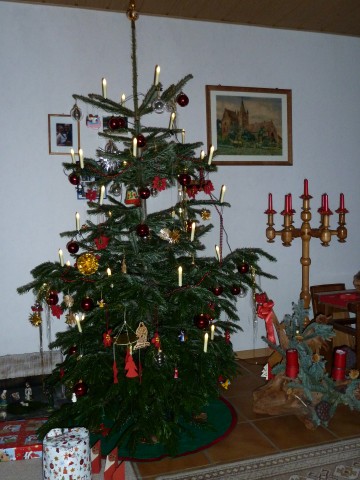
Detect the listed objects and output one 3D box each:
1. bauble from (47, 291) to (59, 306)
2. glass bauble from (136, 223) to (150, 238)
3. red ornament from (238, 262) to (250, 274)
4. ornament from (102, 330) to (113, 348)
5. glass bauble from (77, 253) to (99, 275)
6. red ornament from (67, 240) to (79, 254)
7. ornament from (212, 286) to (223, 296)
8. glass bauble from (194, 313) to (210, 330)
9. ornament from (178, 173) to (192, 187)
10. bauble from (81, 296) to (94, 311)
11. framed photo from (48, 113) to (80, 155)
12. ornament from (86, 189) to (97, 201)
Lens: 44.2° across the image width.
[{"bbox_3d":[-0.651,0.303,2.270,0.061,0.064,0.061,-3,4,-16],"label":"bauble"},{"bbox_3d":[-0.178,-0.048,2.130,0.061,0.065,0.061,-2,3,-5],"label":"glass bauble"},{"bbox_3d":[0.348,0.153,2.430,0.060,0.064,0.060,-1,3,8],"label":"red ornament"},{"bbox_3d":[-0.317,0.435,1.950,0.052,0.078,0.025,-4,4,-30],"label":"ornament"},{"bbox_3d":[-0.434,0.111,2.080,0.102,0.103,0.100,-2,3,-12],"label":"glass bauble"},{"bbox_3d":[-0.550,0.040,2.290,0.060,0.066,0.060,-2,3,-15],"label":"red ornament"},{"bbox_3d":[0.206,0.276,2.380,0.061,0.064,0.061,-1,4,5],"label":"ornament"},{"bbox_3d":[0.095,0.353,1.900,0.063,0.068,0.063,-1,4,3],"label":"glass bauble"},{"bbox_3d":[0.019,-0.280,2.060,0.060,0.066,0.060,-2,3,-15],"label":"ornament"},{"bbox_3d":[-0.455,0.316,2.180,0.061,0.064,0.061,-2,4,-12],"label":"bauble"},{"bbox_3d":[-0.761,-0.695,2.940,0.202,0.266,0.018,-3,2,-17],"label":"framed photo"},{"bbox_3d":[-0.489,-0.249,2.460,0.064,0.064,0.022,-2,3,-11],"label":"ornament"}]

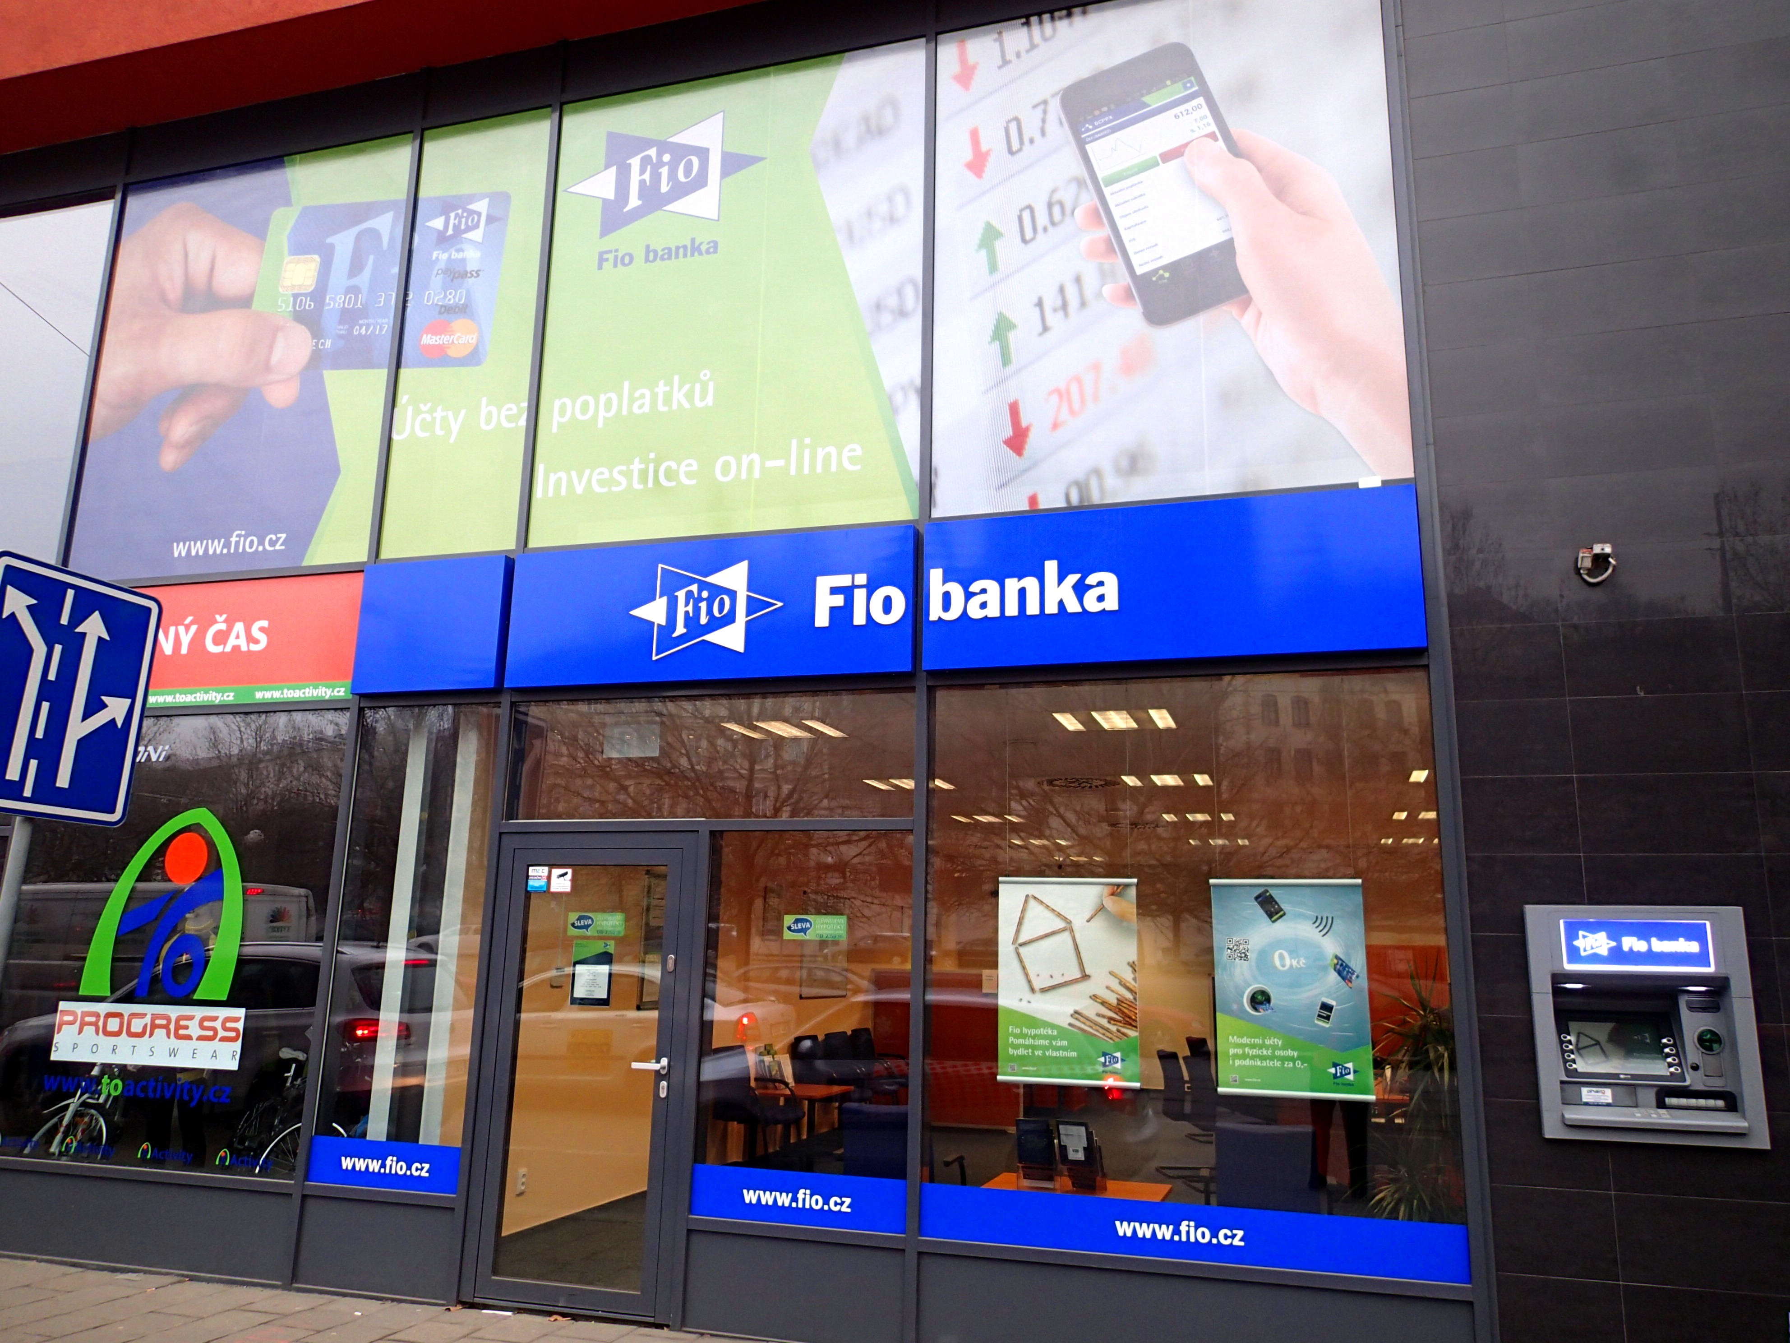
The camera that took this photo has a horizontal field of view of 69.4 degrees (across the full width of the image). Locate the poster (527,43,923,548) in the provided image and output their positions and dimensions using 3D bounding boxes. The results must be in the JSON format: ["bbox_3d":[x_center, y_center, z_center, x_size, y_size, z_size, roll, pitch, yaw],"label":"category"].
[{"bbox_3d":[-0.858,-1.914,6.560,2.070,2.546,0.040,-2,-12,16],"label":"poster"}]

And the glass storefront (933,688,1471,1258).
[{"bbox_3d":[1.137,1.102,5.297,2.097,2.199,0.060,-2,-12,16],"label":"glass storefront"}]

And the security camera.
[{"bbox_3d":[2.731,-0.416,5.042,0.106,0.154,0.130,-2,-12,16],"label":"security camera"}]

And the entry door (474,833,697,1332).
[{"bbox_3d":[-1.403,1.787,5.919,0.992,2.088,0.080,-2,-12,16],"label":"entry door"}]

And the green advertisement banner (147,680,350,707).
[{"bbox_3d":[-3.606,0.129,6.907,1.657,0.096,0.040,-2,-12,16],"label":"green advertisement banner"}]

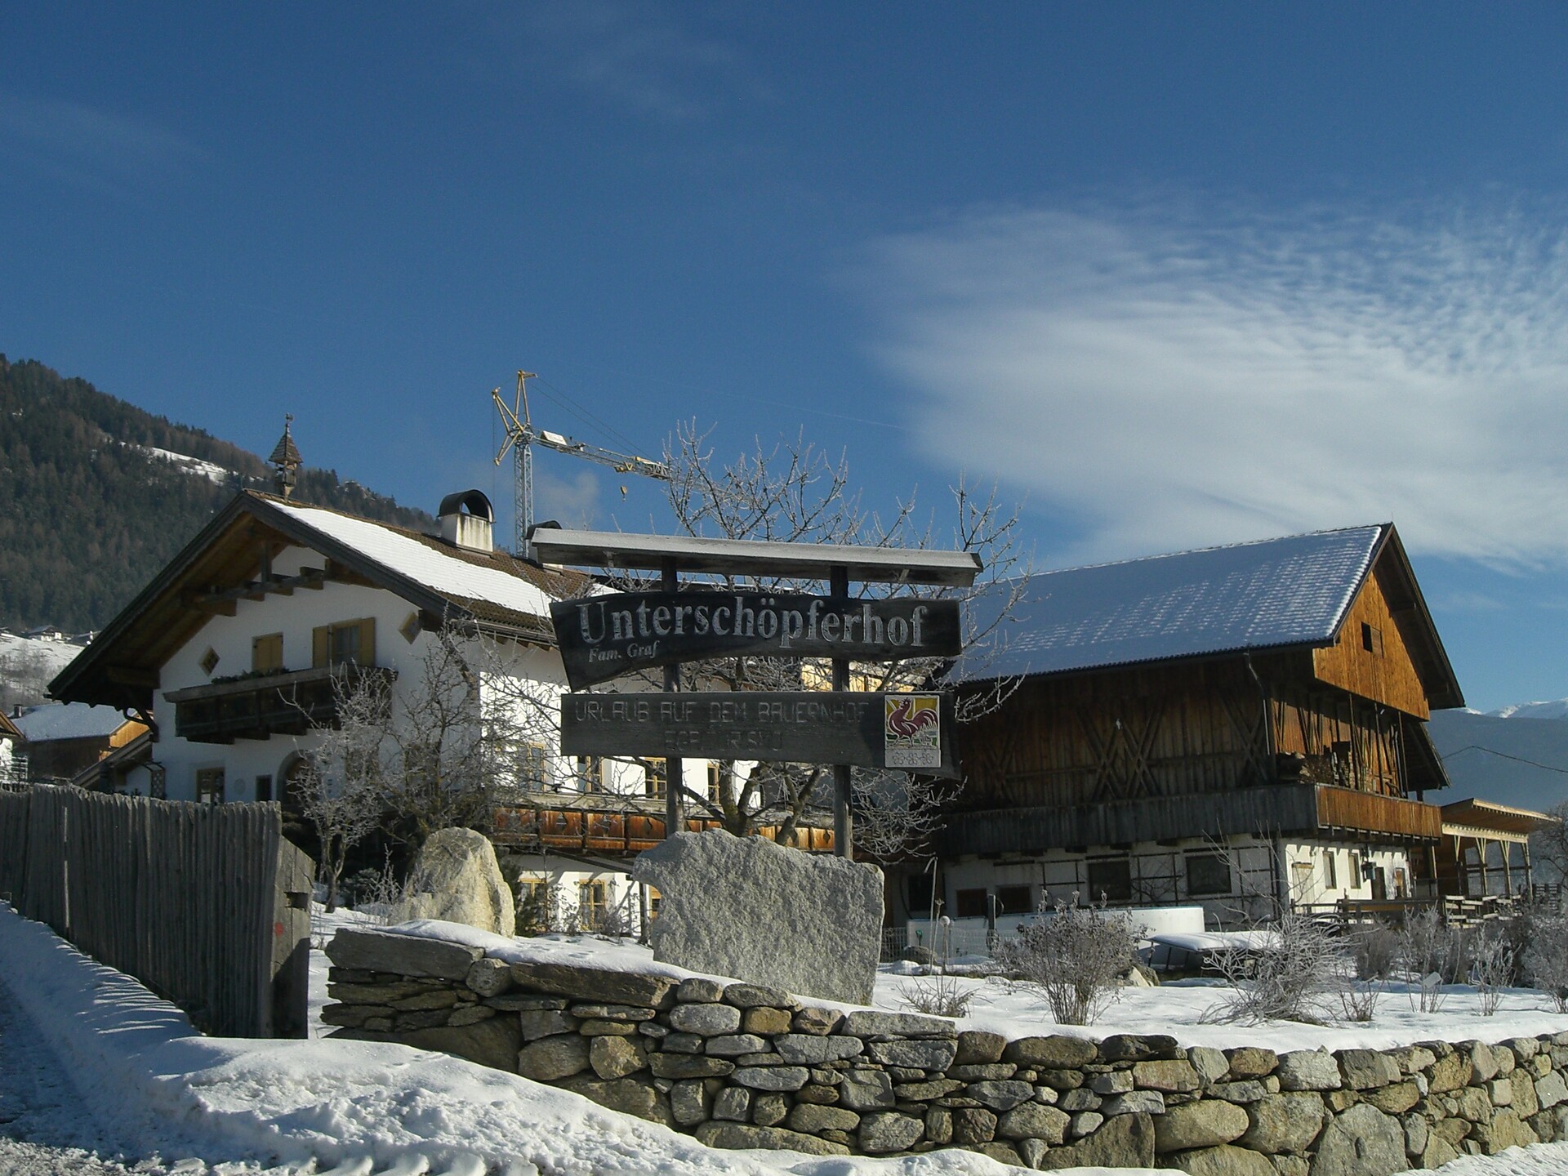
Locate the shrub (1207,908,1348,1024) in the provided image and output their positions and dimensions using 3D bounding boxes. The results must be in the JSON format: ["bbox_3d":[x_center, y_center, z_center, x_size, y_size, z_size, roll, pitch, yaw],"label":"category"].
[{"bbox_3d":[3.829,2.956,13.400,1.055,0.878,1.000,-5,-12,15],"label":"shrub"}]

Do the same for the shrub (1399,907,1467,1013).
[{"bbox_3d":[5.356,3.067,14.200,0.539,0.860,0.500,-6,-12,19],"label":"shrub"}]

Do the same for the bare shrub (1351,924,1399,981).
[{"bbox_3d":[6.696,4.143,19.500,0.538,0.659,0.550,-6,-12,18],"label":"bare shrub"}]

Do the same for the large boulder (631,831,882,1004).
[{"bbox_3d":[-0.193,2.355,12.300,1.741,1.222,0.800,-2,-11,-1],"label":"large boulder"}]

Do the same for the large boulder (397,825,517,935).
[{"bbox_3d":[-2.713,2.431,14.200,0.961,0.920,0.800,0,-12,-11],"label":"large boulder"}]

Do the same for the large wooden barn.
[{"bbox_3d":[13.771,5.048,56.627,13.596,12.522,18.911,-9,-13,31],"label":"large wooden barn"}]

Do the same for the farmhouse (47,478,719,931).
[{"bbox_3d":[-8.887,3.775,44.121,13.811,10.851,12.726,-9,-13,31],"label":"farmhouse"}]

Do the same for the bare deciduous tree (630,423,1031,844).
[{"bbox_3d":[0.548,1.124,20.000,4.529,6.017,4.400,-3,-11,1],"label":"bare deciduous tree"}]

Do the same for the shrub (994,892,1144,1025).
[{"bbox_3d":[2.257,2.959,13.700,1.154,1.042,1.050,-4,-11,8],"label":"shrub"}]

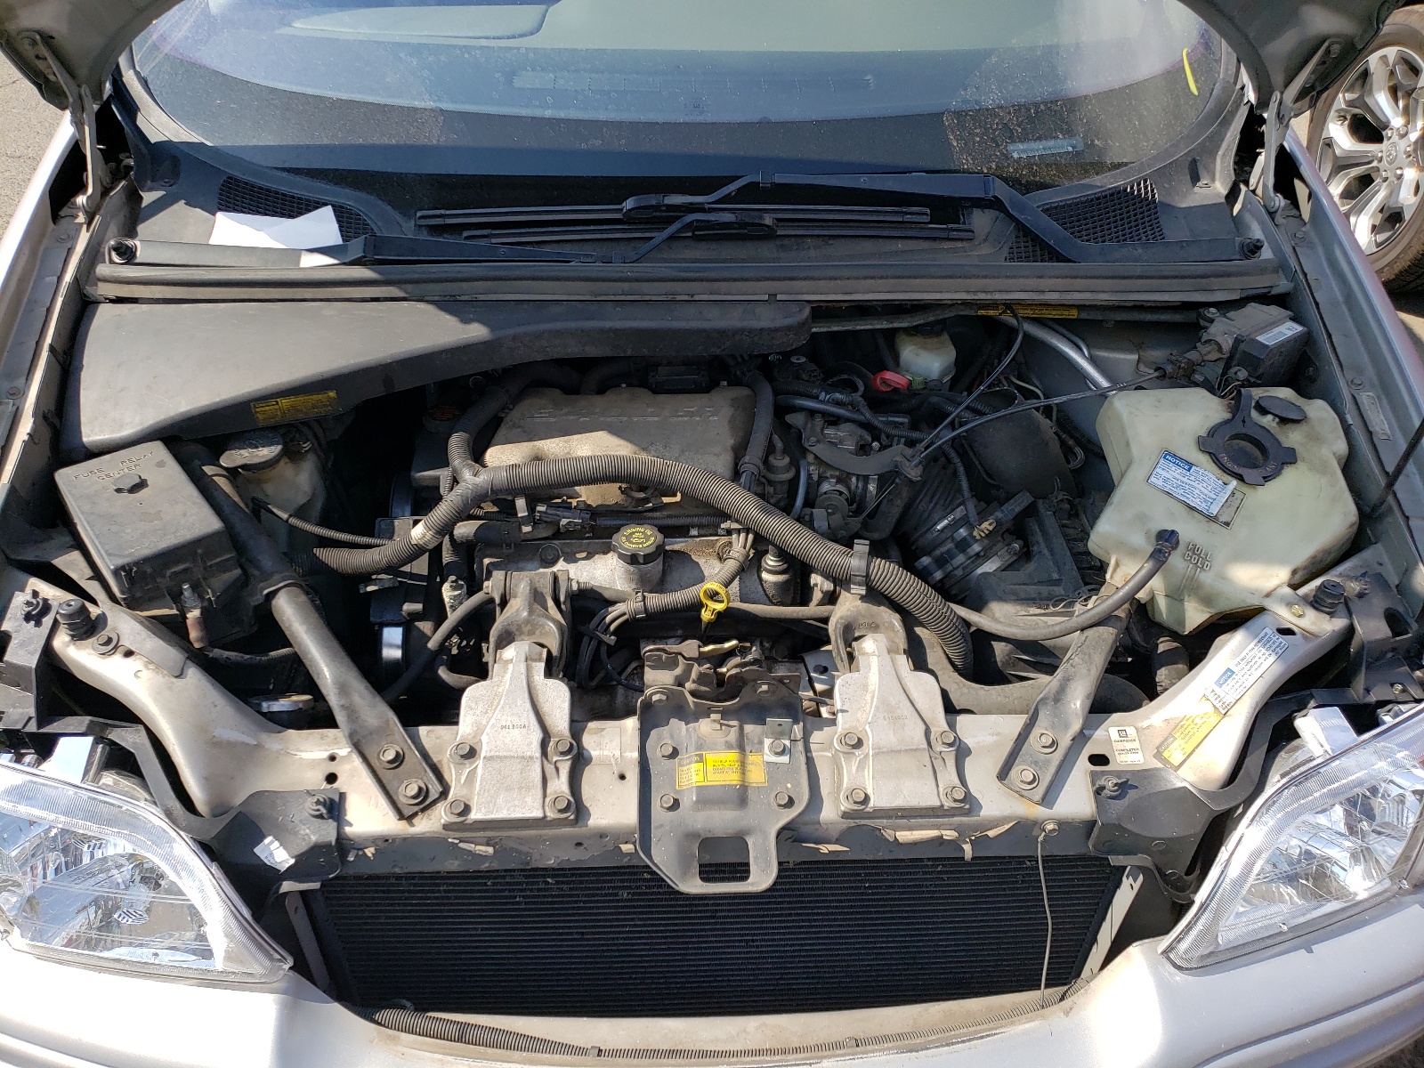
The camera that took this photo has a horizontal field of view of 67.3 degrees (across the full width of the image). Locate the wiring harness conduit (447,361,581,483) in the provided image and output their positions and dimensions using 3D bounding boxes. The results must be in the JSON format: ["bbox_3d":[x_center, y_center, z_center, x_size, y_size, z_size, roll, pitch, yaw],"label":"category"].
[{"bbox_3d":[-0.225,-0.127,1.213,0.125,0.050,0.220,0,41,0],"label":"wiring harness conduit"}]

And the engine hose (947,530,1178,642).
[{"bbox_3d":[0.357,0.052,1.086,0.225,0.085,0.075,0,41,0],"label":"engine hose"}]

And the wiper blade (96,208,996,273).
[{"bbox_3d":[-0.186,-0.338,1.241,0.985,0.045,0.070,-1,40,-2],"label":"wiper blade"}]

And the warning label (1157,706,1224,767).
[{"bbox_3d":[0.436,0.184,0.977,0.084,0.003,0.025,-32,50,-24],"label":"warning label"}]

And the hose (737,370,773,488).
[{"bbox_3d":[0.051,-0.115,1.200,0.038,0.042,0.190,4,44,4],"label":"hose"}]

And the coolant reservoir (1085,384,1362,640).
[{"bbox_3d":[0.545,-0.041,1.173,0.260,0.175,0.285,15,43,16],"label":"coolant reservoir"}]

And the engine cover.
[{"bbox_3d":[-0.095,-0.098,1.167,0.280,0.075,0.155,-1,40,-2],"label":"engine cover"}]

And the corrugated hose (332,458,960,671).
[{"bbox_3d":[-0.080,0.019,1.062,0.670,0.150,0.145,5,40,4],"label":"corrugated hose"}]

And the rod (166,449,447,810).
[{"bbox_3d":[-0.435,0.069,1.094,0.055,0.052,0.602,-27,52,-28],"label":"rod"}]

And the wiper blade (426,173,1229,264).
[{"bbox_3d":[0.144,-0.377,1.275,0.965,0.050,0.105,-1,59,-2],"label":"wiper blade"}]

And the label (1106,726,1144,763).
[{"bbox_3d":[0.371,0.189,0.956,0.025,0.002,0.037,3,47,1],"label":"label"}]

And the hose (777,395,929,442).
[{"bbox_3d":[0.154,-0.126,1.188,0.165,0.030,0.035,7,40,7],"label":"hose"}]

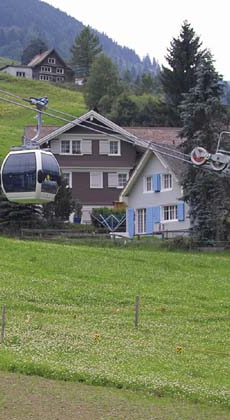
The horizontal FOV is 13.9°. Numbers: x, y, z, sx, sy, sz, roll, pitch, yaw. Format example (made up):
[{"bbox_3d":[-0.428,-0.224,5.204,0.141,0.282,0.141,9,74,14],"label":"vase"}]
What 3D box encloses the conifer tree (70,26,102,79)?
[{"bbox_3d":[-7.390,-40.708,245.000,8.200,13.800,8.200,0,-4,0],"label":"conifer tree"}]

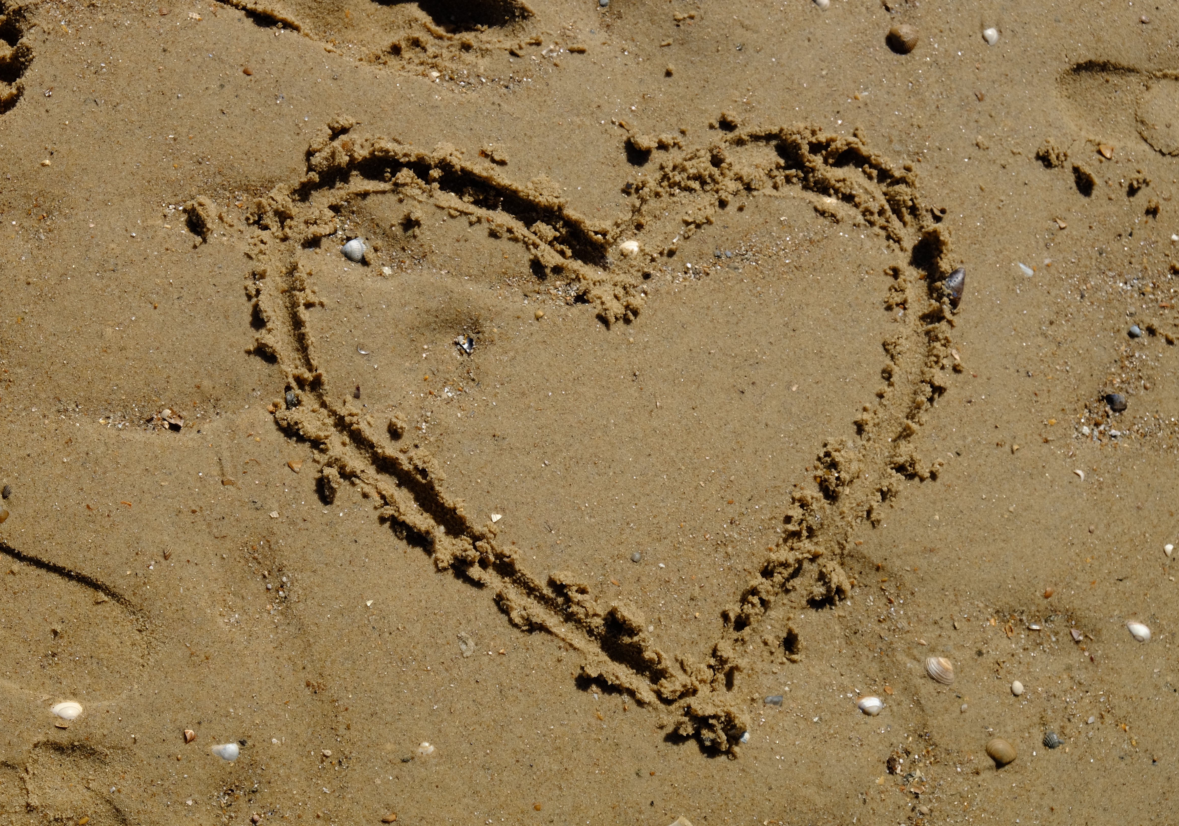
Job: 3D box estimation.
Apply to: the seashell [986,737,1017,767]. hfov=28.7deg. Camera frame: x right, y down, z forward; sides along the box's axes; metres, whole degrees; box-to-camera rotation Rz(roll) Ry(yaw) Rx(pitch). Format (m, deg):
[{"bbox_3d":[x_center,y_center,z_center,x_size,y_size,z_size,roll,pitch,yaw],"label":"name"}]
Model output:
[{"bbox_3d":[0.268,0.220,1.501,0.020,0.009,0.017,22,69,9],"label":"seashell"}]

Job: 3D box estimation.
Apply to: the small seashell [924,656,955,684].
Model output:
[{"bbox_3d":[0.231,0.170,1.524,0.017,0.007,0.023,-42,73,-16],"label":"small seashell"}]

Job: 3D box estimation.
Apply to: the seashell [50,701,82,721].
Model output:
[{"bbox_3d":[-0.373,0.213,1.647,0.022,0.006,0.013,0,65,0],"label":"seashell"}]

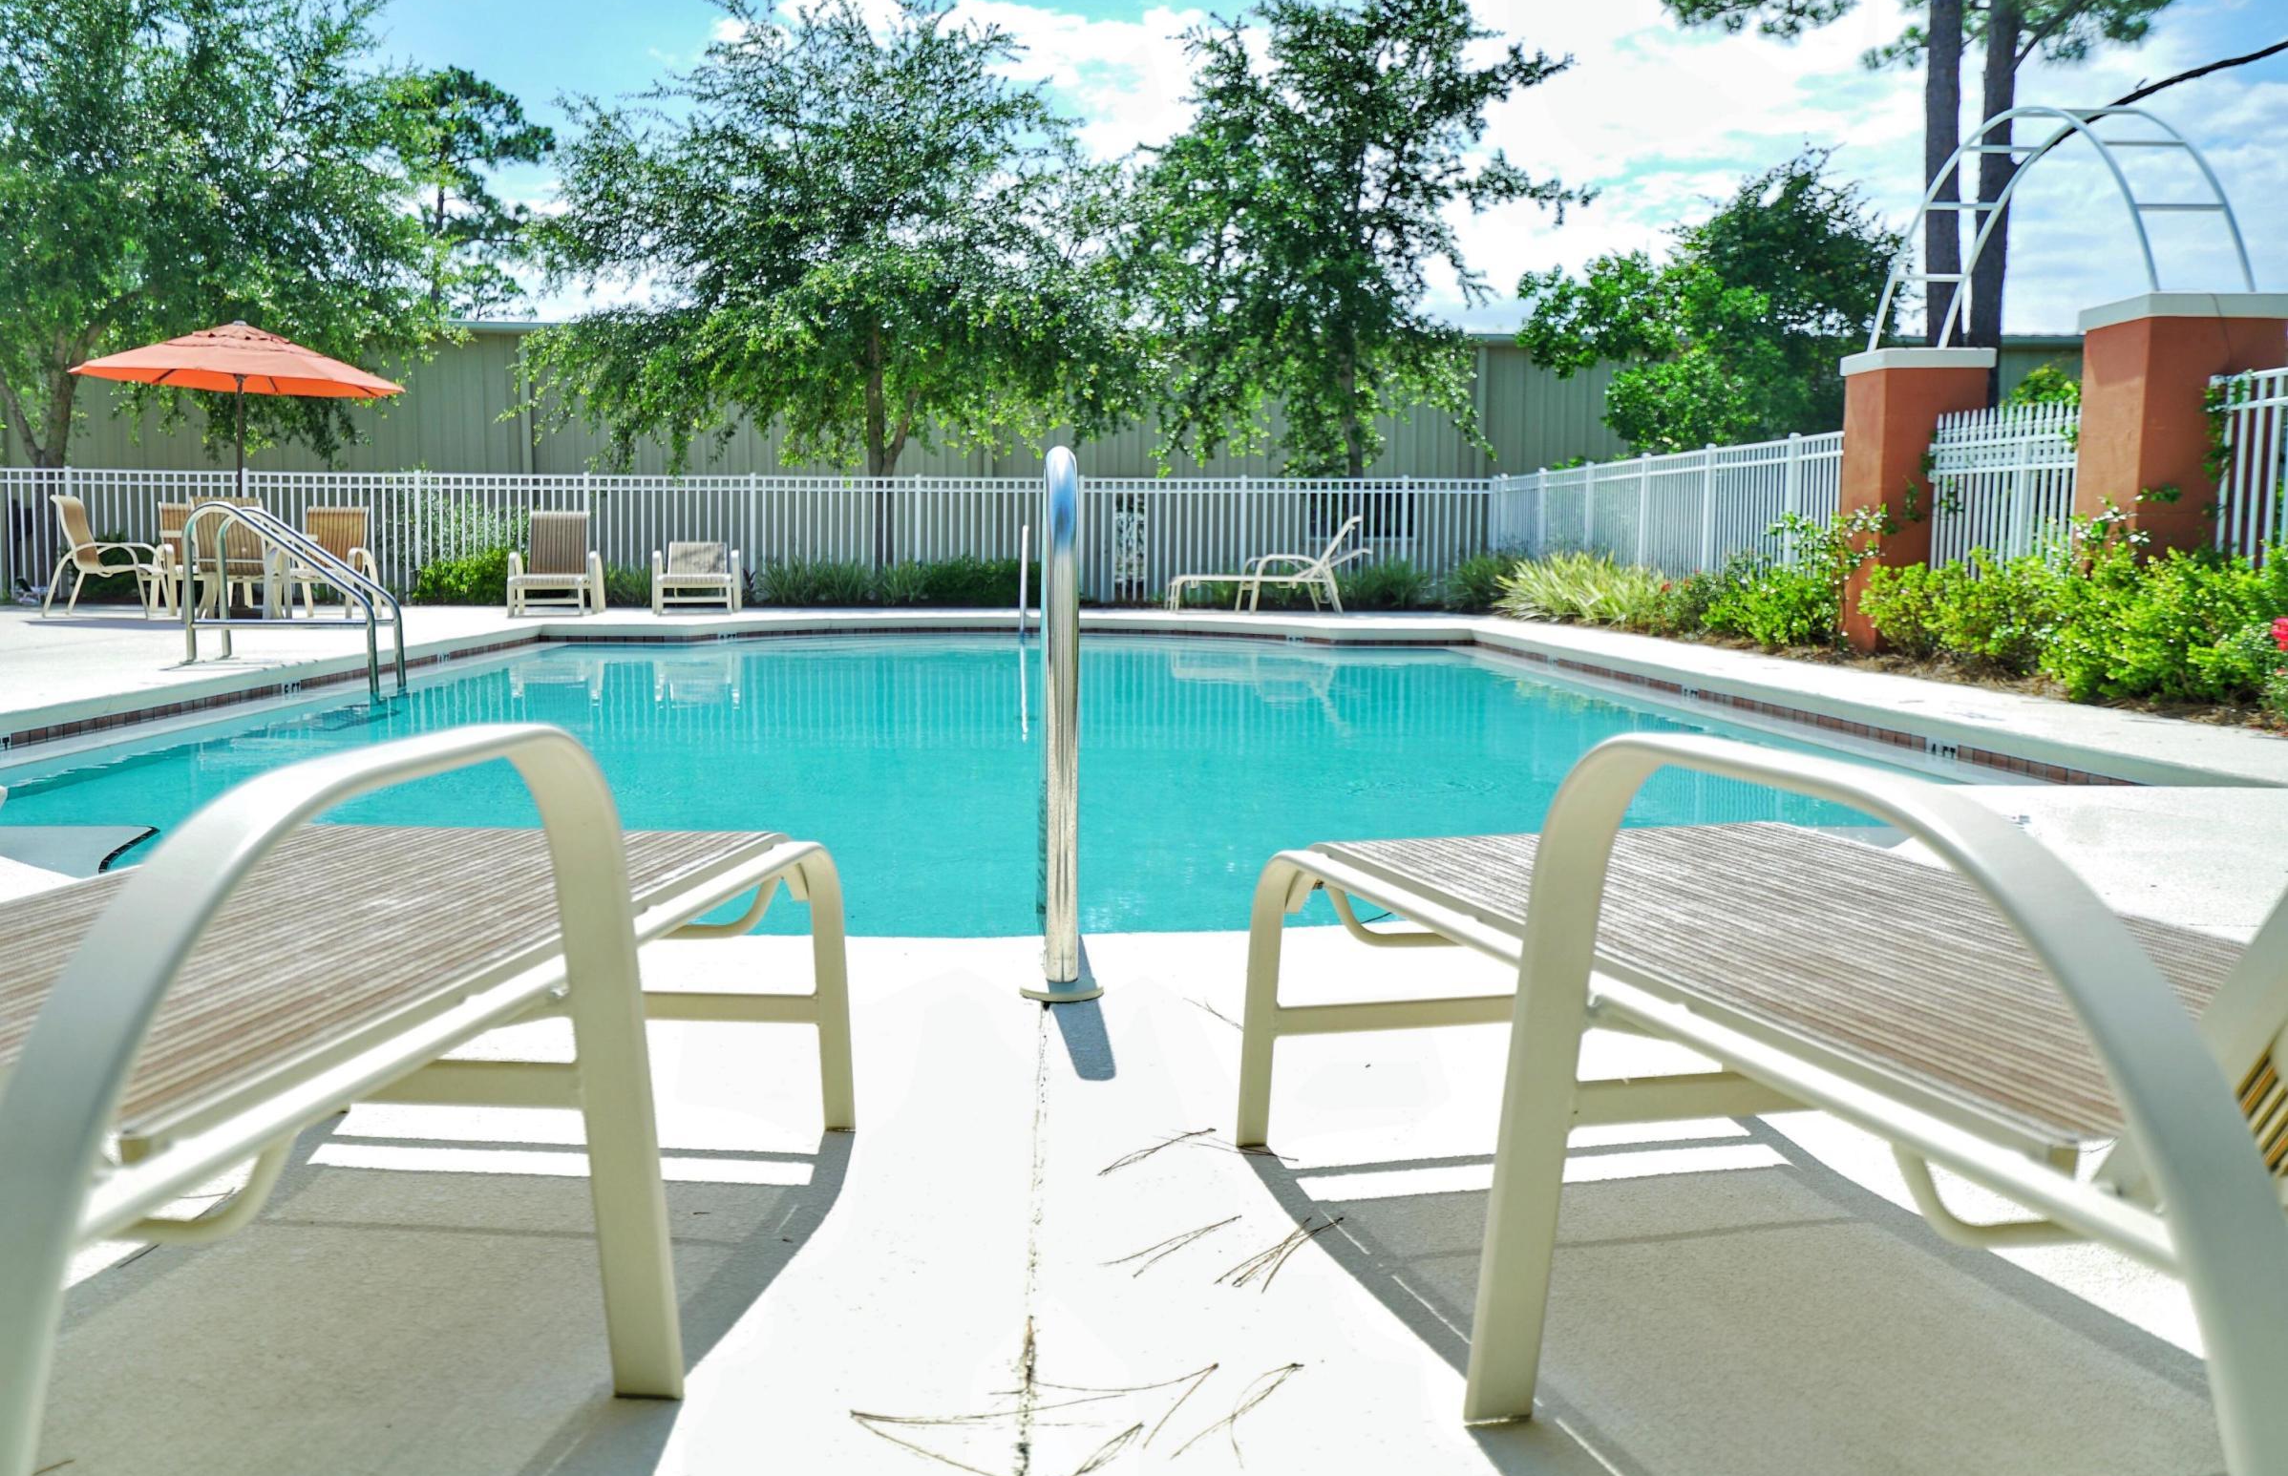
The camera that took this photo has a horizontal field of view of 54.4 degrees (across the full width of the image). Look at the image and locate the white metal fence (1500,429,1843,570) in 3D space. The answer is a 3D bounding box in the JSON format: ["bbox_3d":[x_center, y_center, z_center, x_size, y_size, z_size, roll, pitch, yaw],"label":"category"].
[{"bbox_3d":[4.210,-1.714,19.388,0.060,1.420,11.100,0,5,-3],"label":"white metal fence"}]

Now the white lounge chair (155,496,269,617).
[{"bbox_3d":[-7.151,-1.389,17.184,0.620,0.960,0.760,-1,5,-14],"label":"white lounge chair"}]

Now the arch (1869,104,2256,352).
[{"bbox_3d":[4.670,-2.705,11.666,0.490,1.100,3.500,0,5,-3],"label":"arch"}]

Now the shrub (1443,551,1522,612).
[{"bbox_3d":[3.419,-1.599,22.628,0.760,0.620,0.740,0,5,-3],"label":"shrub"}]

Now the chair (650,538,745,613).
[{"bbox_3d":[-3.982,-1.440,19.888,0.740,0.650,1.850,-1,5,-10],"label":"chair"}]

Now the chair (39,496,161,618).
[{"bbox_3d":[-8.304,-1.467,17.878,0.820,1.000,0.620,1,5,4],"label":"chair"}]

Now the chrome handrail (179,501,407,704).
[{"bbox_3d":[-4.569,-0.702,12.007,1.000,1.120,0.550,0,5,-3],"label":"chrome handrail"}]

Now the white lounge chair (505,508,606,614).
[{"bbox_3d":[-5.133,-1.549,19.444,0.740,0.930,1.680,0,5,-10],"label":"white lounge chair"}]

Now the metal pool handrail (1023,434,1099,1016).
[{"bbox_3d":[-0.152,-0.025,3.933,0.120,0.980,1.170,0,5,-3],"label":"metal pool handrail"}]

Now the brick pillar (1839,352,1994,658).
[{"bbox_3d":[4.628,-1.415,13.395,0.670,1.810,0.670,0,5,-3],"label":"brick pillar"}]

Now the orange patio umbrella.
[{"bbox_3d":[-7.182,-2.134,17.670,2.740,2.360,2.740,0,5,-3],"label":"orange patio umbrella"}]

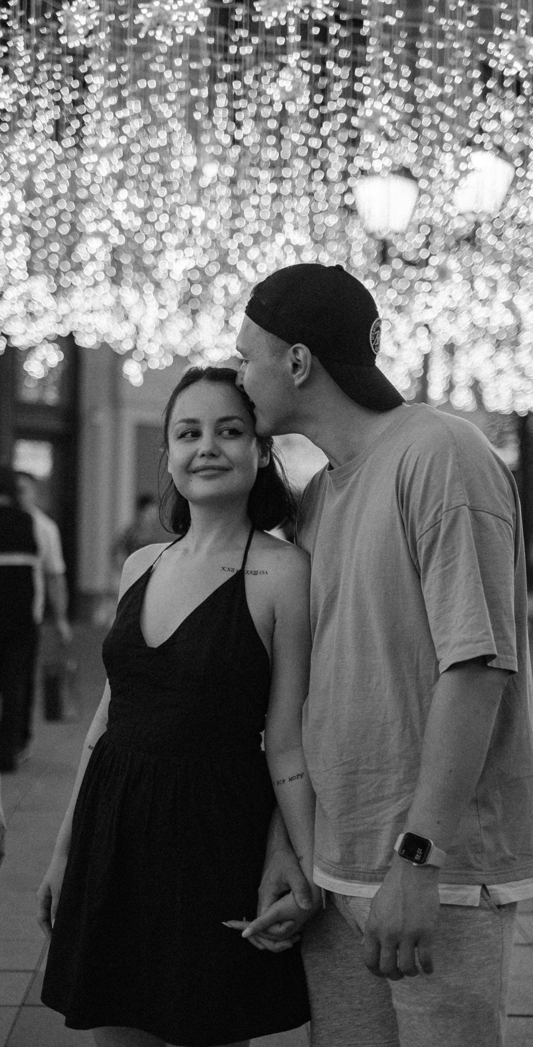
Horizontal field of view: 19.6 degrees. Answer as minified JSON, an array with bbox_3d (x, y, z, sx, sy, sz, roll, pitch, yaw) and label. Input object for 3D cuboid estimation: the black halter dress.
[{"bbox_3d":[-0.143,0.385,2.420,0.430,0.780,0.360,1,0,28],"label":"black halter dress"}]

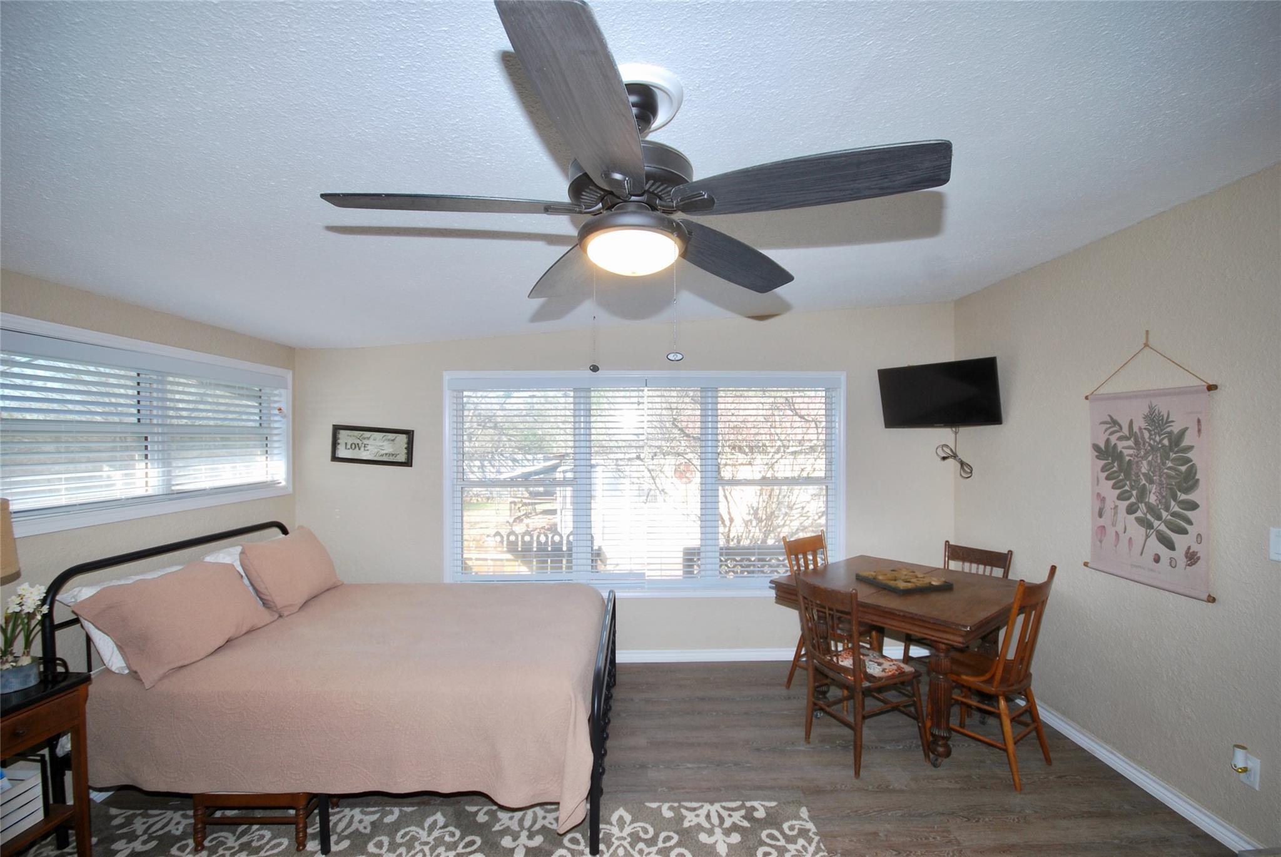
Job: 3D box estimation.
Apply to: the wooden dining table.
[{"bbox_3d":[1.505,1.298,3.086,1.060,0.776,1.060,1,-1,-40],"label":"wooden dining table"}]

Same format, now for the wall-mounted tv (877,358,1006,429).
[{"bbox_3d":[2.029,-0.232,3.646,0.065,0.432,0.732,-16,9,-42],"label":"wall-mounted tv"}]

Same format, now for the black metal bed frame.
[{"bbox_3d":[-1.272,1.141,2.859,2.220,1.085,1.530,0,-1,0],"label":"black metal bed frame"}]

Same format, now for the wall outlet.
[{"bbox_3d":[2.356,1.323,2.067,0.010,0.115,0.070,0,-1,-1],"label":"wall outlet"}]

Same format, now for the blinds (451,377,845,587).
[{"bbox_3d":[0.031,0.388,3.926,2.839,1.512,0.070,0,-1,-2],"label":"blinds"}]

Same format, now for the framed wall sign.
[{"bbox_3d":[-1.926,0.126,3.841,0.579,0.263,0.025,4,-1,-2],"label":"framed wall sign"}]

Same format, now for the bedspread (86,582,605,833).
[{"bbox_3d":[-1.206,1.318,2.837,2.020,0.550,1.560,0,-1,0],"label":"bedspread"}]

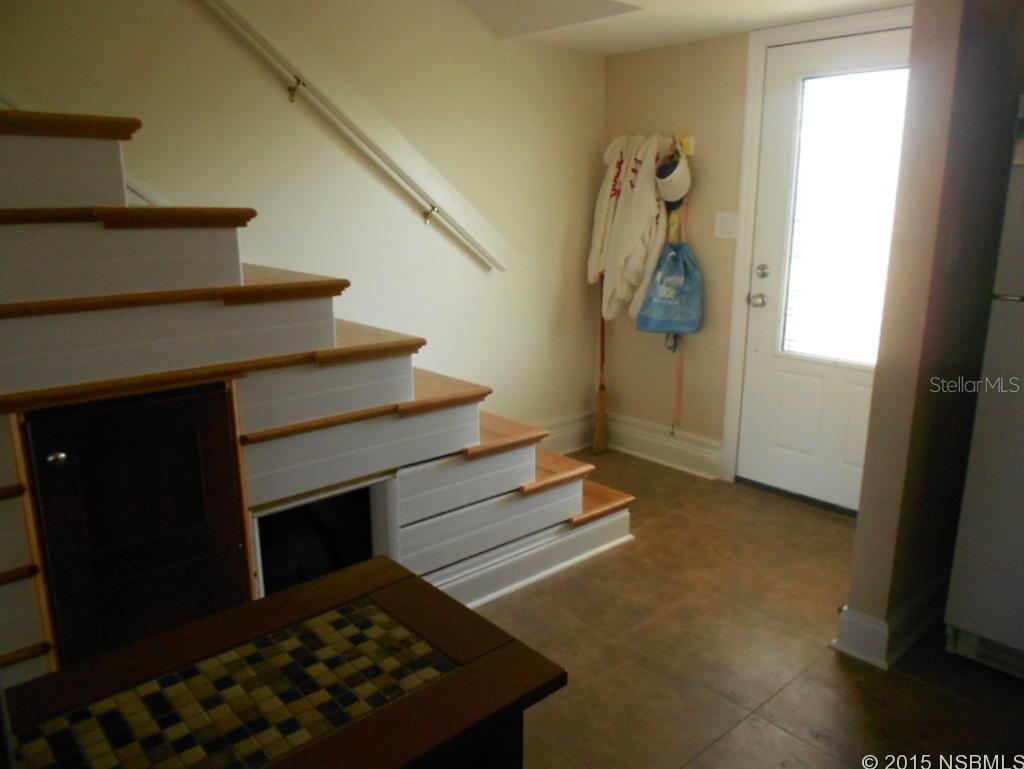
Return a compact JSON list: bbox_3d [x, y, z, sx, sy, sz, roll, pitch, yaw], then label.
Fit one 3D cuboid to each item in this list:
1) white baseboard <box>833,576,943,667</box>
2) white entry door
[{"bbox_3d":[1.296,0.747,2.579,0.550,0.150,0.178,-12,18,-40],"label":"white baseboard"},{"bbox_3d":[1.467,-0.451,3.377,0.048,2.032,0.914,-12,18,-40],"label":"white entry door"}]

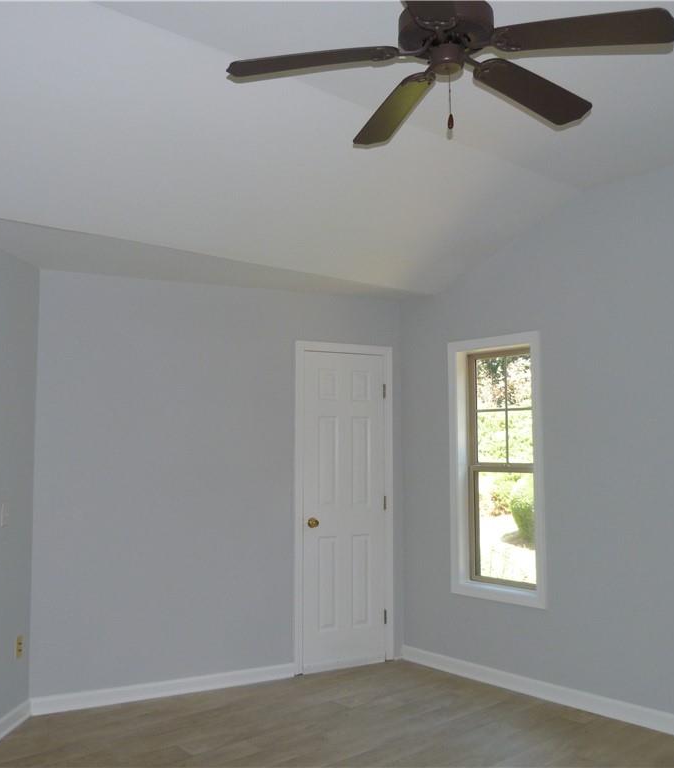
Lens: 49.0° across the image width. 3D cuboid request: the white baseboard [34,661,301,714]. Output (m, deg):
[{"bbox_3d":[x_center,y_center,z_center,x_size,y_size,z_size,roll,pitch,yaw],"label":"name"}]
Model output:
[{"bbox_3d":[-0.956,1.754,4.293,1.516,0.090,0.020,2,-5,-25],"label":"white baseboard"}]

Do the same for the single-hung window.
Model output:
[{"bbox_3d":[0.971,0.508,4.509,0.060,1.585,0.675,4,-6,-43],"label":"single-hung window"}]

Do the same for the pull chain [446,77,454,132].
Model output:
[{"bbox_3d":[0.348,-0.867,2.279,0.018,0.177,0.018,0,-5,0],"label":"pull chain"}]

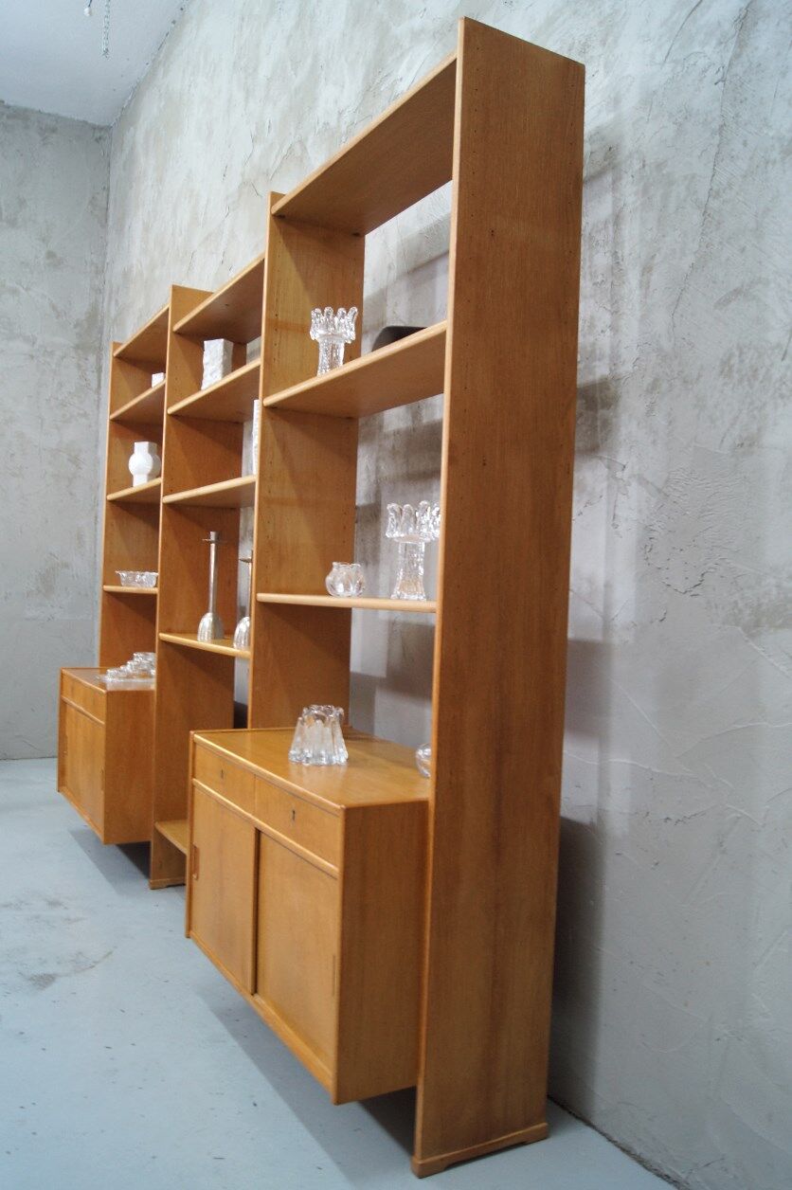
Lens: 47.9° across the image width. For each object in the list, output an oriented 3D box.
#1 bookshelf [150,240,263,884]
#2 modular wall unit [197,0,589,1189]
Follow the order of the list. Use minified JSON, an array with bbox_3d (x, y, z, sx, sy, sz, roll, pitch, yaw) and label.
[{"bbox_3d":[-0.443,-0.016,2.623,0.269,1.950,0.814,2,0,-31],"label":"bookshelf"},{"bbox_3d":[-0.087,-0.001,1.924,0.434,2.000,0.858,2,0,-31],"label":"modular wall unit"}]

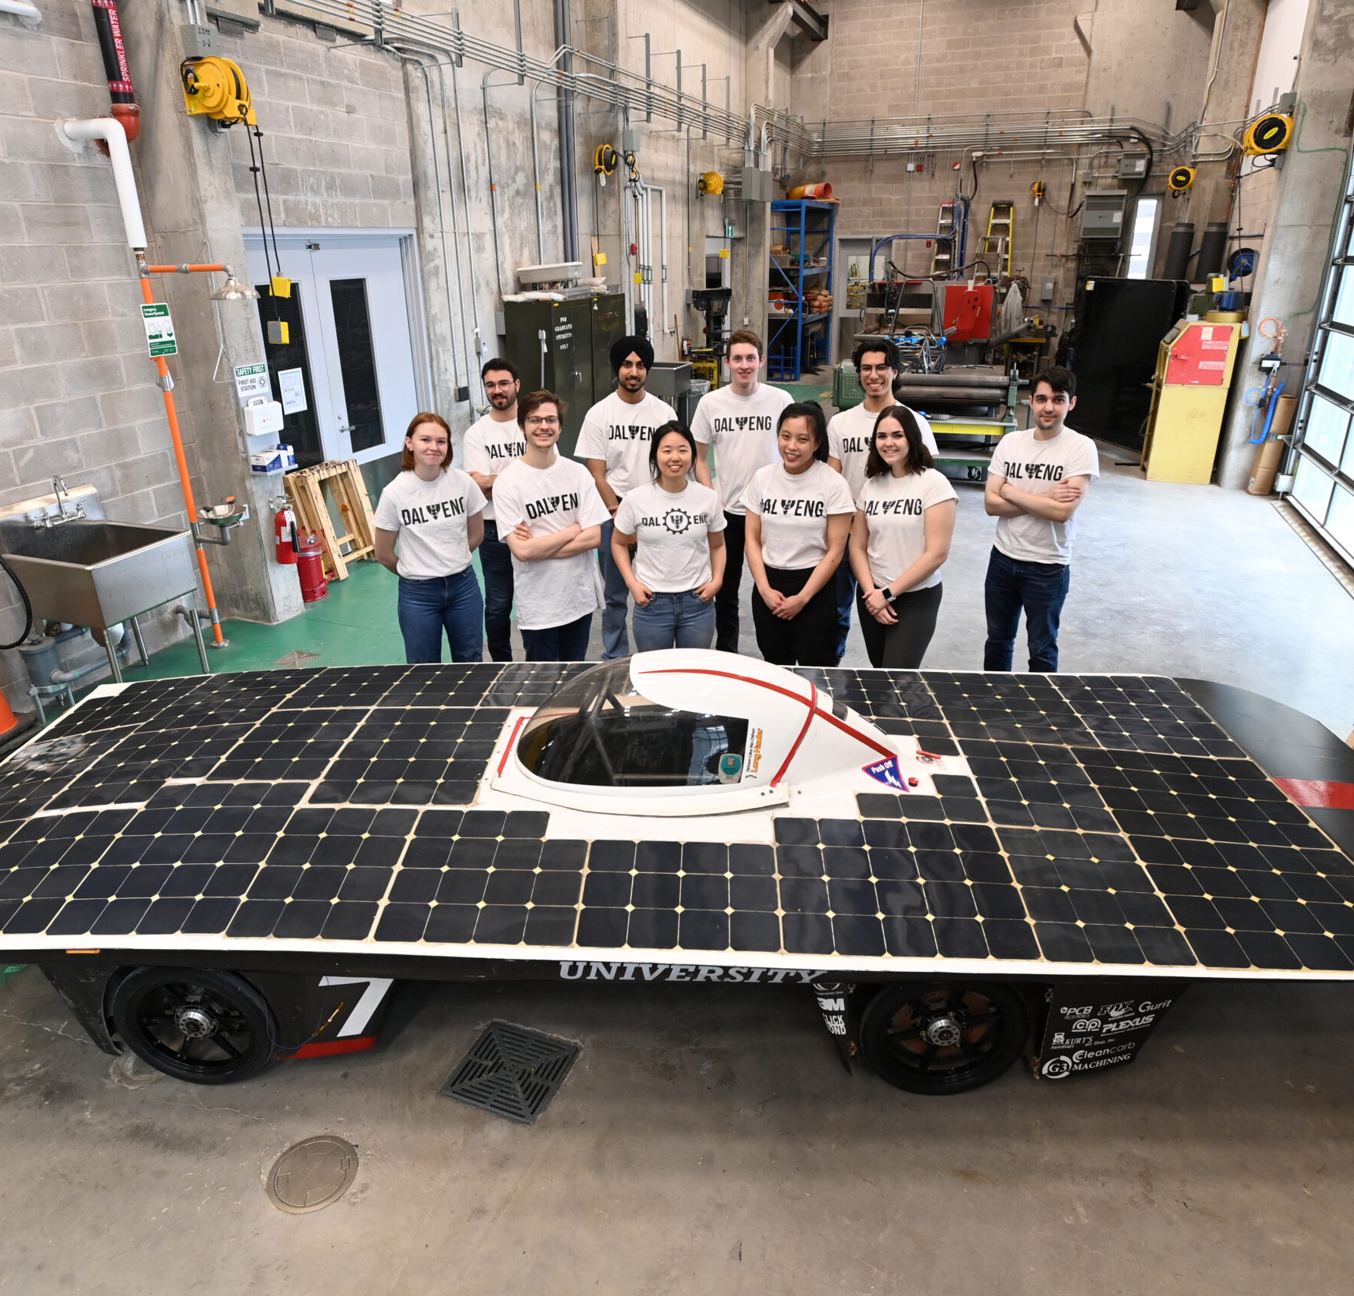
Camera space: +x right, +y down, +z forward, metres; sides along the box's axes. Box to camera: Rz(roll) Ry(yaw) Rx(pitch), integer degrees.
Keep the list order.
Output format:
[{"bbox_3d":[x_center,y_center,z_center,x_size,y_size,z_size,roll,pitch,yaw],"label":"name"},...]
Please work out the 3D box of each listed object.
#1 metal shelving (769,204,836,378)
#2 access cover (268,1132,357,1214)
[{"bbox_3d":[2.600,-7.950,20.400,1.030,3.500,2.800,7,24,19],"label":"metal shelving"},{"bbox_3d":[-0.983,1.431,2.487,0.237,0.020,0.237,-1,22,0],"label":"access cover"}]

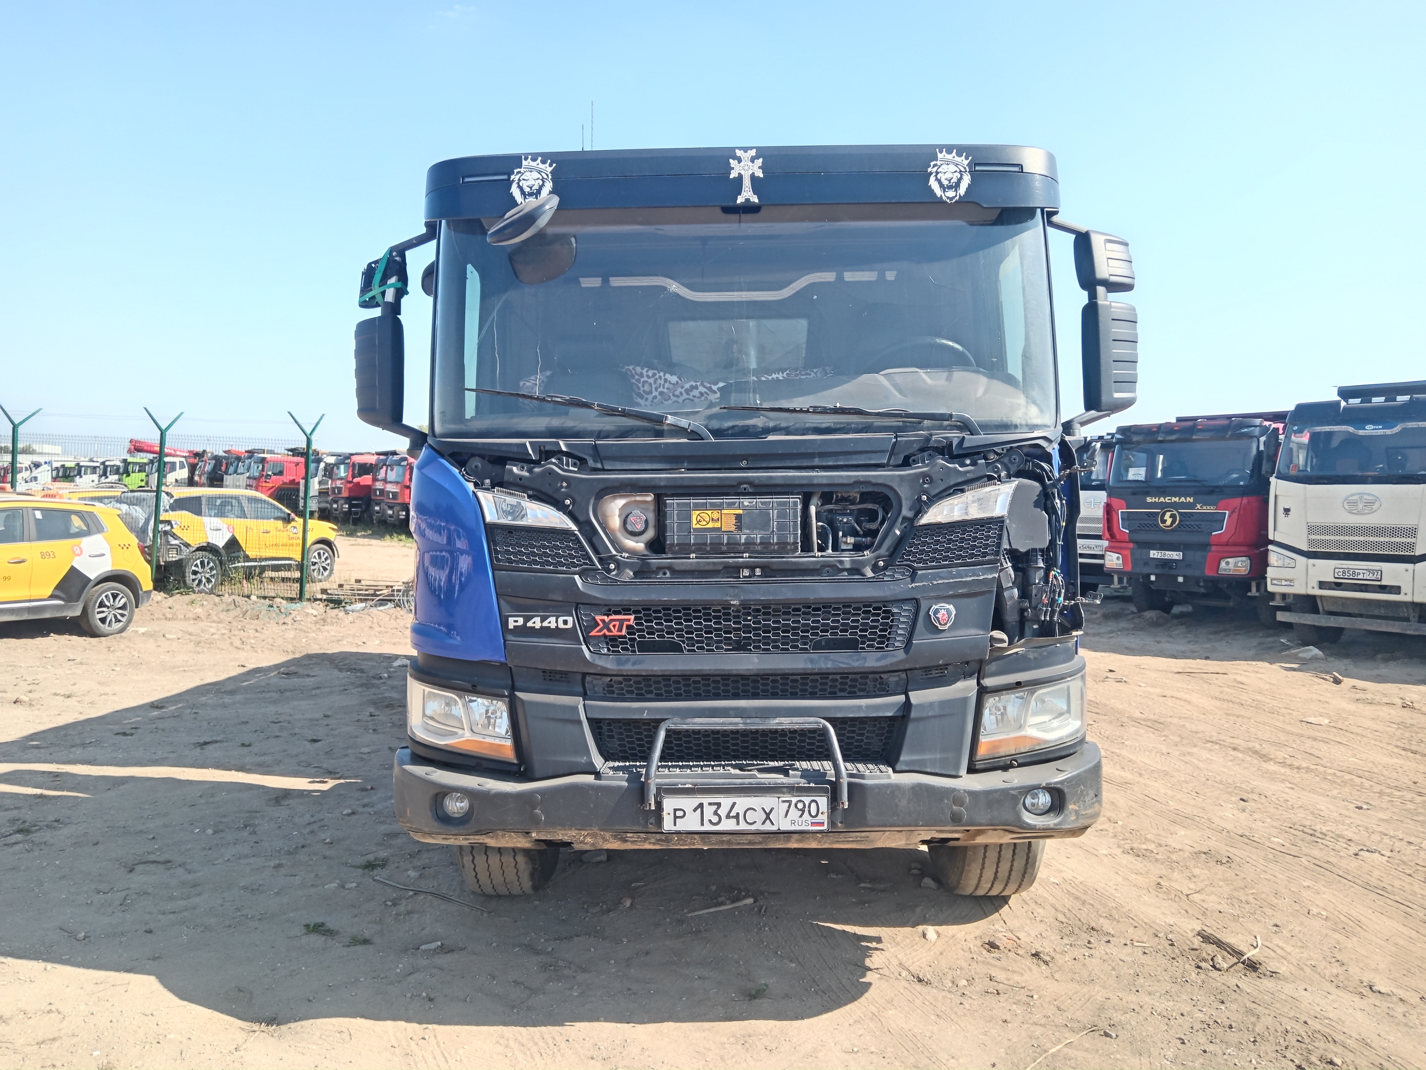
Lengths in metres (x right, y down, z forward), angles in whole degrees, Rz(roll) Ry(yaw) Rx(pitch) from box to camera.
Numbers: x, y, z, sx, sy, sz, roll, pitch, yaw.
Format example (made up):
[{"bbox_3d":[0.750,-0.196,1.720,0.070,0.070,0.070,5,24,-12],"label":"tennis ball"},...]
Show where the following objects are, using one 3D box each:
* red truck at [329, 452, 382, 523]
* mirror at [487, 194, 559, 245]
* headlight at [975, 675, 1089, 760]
[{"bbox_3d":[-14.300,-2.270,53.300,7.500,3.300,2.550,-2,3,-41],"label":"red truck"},{"bbox_3d":[-0.642,-1.063,3.740,0.230,0.170,0.180,1,3,24],"label":"mirror"},{"bbox_3d":[1.120,0.650,3.940,0.440,0.300,0.320,0,2,0],"label":"headlight"}]

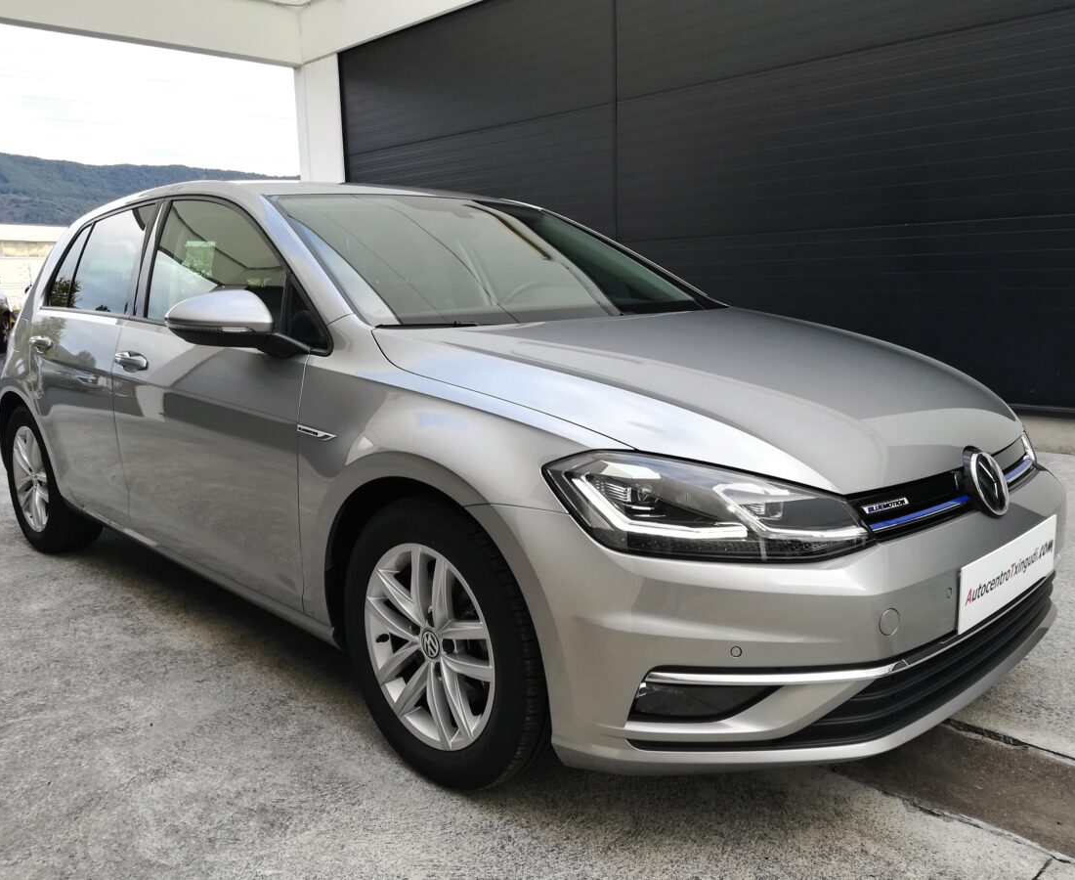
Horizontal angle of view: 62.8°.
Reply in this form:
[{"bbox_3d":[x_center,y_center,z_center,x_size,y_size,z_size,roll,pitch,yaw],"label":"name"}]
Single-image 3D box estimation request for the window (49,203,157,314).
[{"bbox_3d":[-1.542,-0.630,3.126,0.820,0.386,0.050,8,-9,43],"label":"window"}]

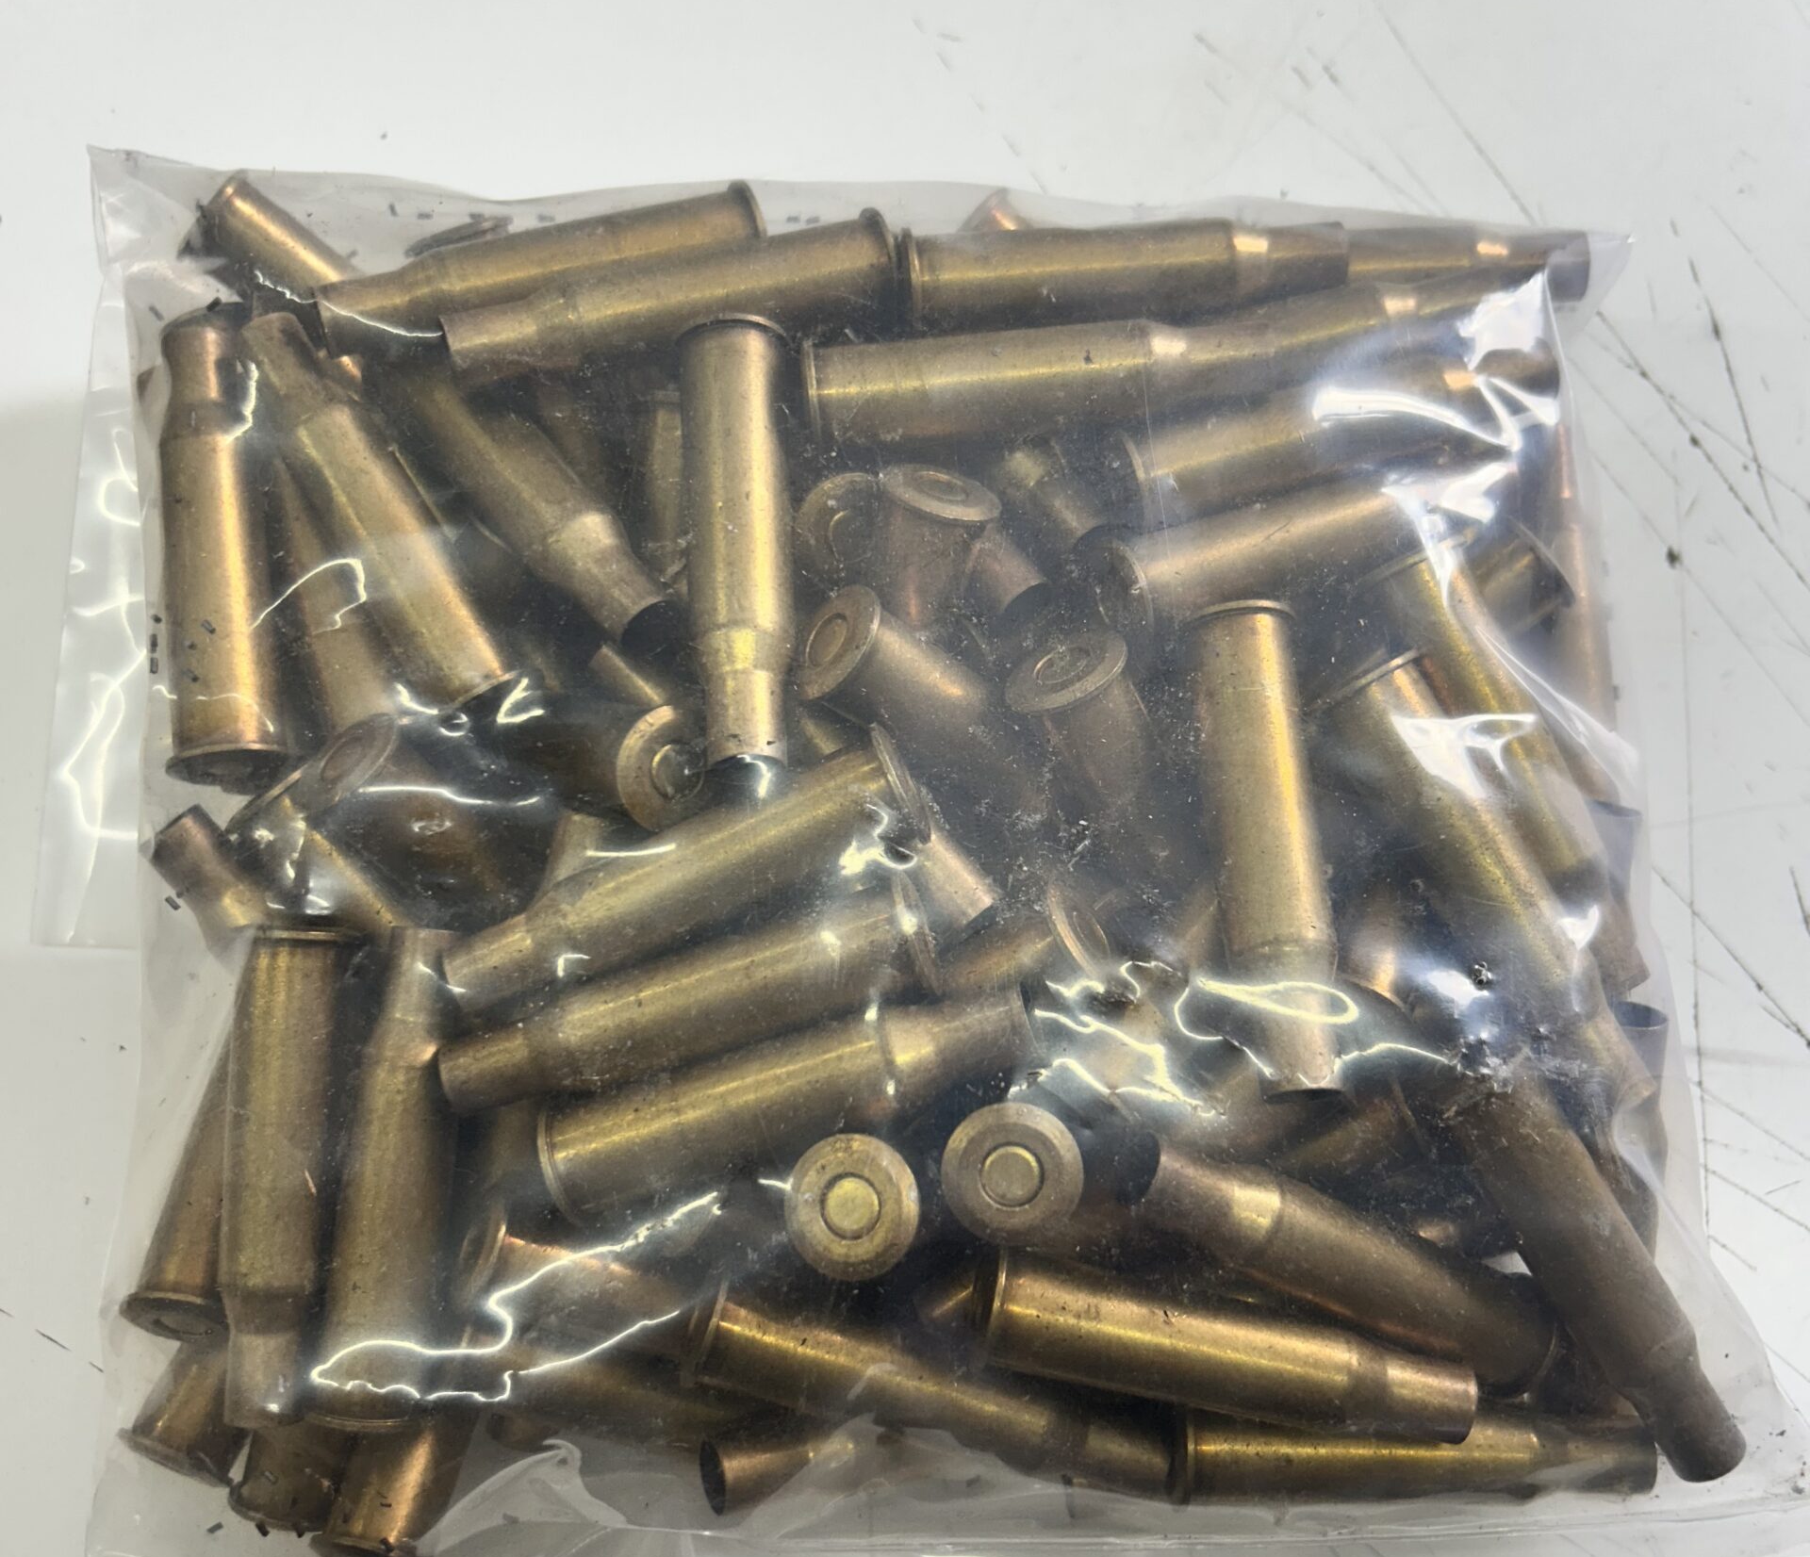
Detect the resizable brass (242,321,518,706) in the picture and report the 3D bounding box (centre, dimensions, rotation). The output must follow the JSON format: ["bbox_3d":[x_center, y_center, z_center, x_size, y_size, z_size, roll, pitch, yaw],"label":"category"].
[{"bbox_3d":[-0.068,-0.034,0.234,0.014,0.014,0.054,-31,96,-10],"label":"resizable brass"}]

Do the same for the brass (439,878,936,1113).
[{"bbox_3d":[-0.024,0.025,0.199,0.054,0.014,0.014,-17,80,-7],"label":"brass"}]

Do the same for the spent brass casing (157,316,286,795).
[{"bbox_3d":[-0.080,-0.027,0.209,0.014,0.014,0.054,-6,83,-1],"label":"spent brass casing"}]

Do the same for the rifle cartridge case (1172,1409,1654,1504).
[{"bbox_3d":[0.058,0.077,0.209,0.054,0.014,0.014,0,80,3],"label":"rifle cartridge case"}]

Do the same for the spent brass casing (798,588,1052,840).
[{"bbox_3d":[0.012,-0.003,0.221,0.054,0.014,0.014,33,93,-26],"label":"spent brass casing"}]

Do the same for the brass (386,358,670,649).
[{"bbox_3d":[-0.050,-0.038,0.232,0.014,0.014,0.054,-42,78,-7],"label":"brass"}]

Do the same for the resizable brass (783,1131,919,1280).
[{"bbox_3d":[-0.001,0.049,0.210,0.014,0.054,0.014,-2,79,10],"label":"resizable brass"}]

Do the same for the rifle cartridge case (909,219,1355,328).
[{"bbox_3d":[0.027,-0.061,0.221,0.054,0.014,0.014,-3,72,3],"label":"rifle cartridge case"}]

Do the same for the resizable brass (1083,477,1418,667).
[{"bbox_3d":[0.049,-0.027,0.207,0.054,0.014,0.014,-16,80,-14],"label":"resizable brass"}]

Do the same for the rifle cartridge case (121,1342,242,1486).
[{"bbox_3d":[-0.071,0.055,0.215,0.014,0.014,0.054,24,67,8],"label":"rifle cartridge case"}]

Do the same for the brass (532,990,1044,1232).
[{"bbox_3d":[-0.013,0.035,0.200,0.054,0.014,0.014,-18,82,4],"label":"brass"}]

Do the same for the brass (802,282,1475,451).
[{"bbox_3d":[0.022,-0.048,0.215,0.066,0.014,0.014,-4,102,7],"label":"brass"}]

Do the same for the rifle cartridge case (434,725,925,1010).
[{"bbox_3d":[-0.025,0.011,0.196,0.054,0.014,0.014,-25,81,4],"label":"rifle cartridge case"}]

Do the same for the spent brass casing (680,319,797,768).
[{"bbox_3d":[-0.019,-0.026,0.206,0.014,0.014,0.054,-4,68,-1],"label":"spent brass casing"}]

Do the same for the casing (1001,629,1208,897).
[{"bbox_3d":[0.029,0.009,0.213,0.014,0.014,0.054,-29,116,-5],"label":"casing"}]

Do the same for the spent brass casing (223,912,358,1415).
[{"bbox_3d":[-0.073,0.046,0.211,0.014,0.014,0.054,5,75,-18],"label":"spent brass casing"}]

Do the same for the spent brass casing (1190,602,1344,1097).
[{"bbox_3d":[0.040,0.007,0.198,0.014,0.014,0.054,-5,76,-2],"label":"spent brass casing"}]

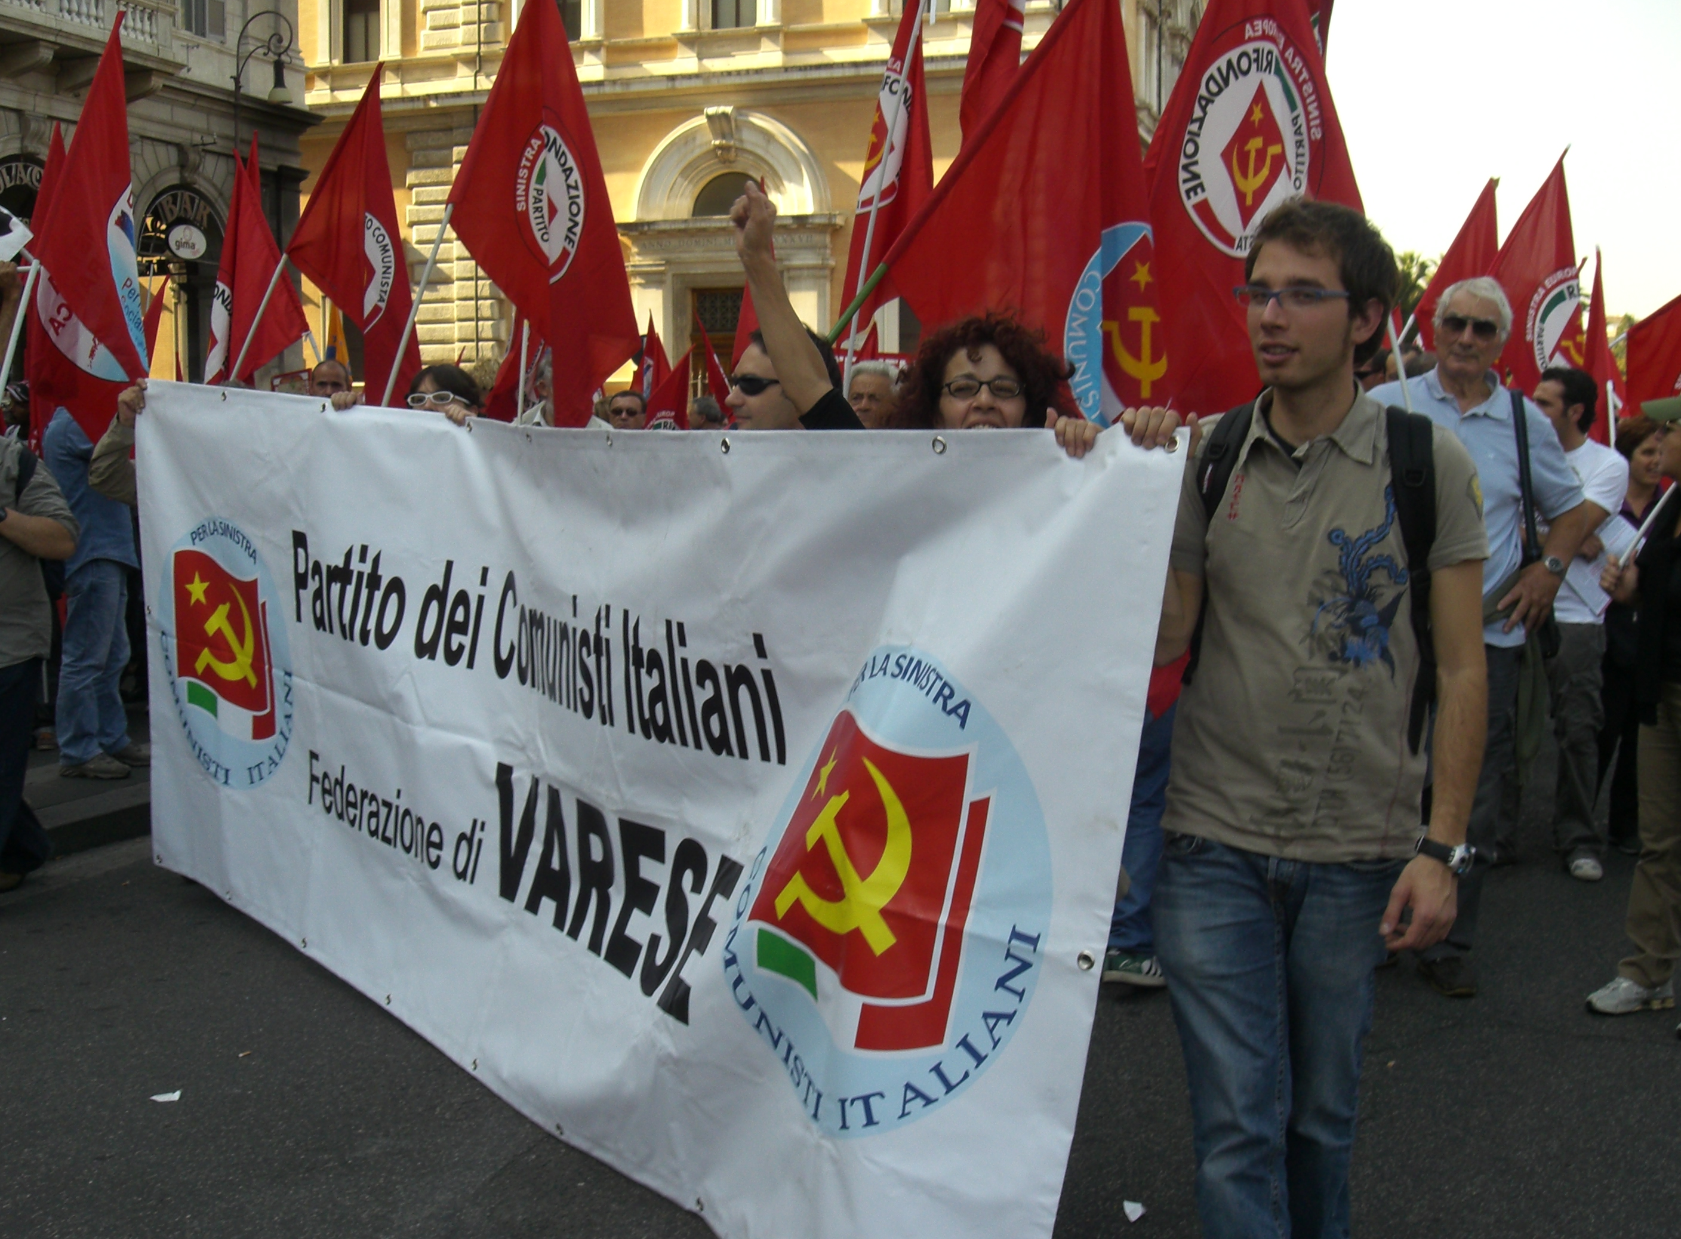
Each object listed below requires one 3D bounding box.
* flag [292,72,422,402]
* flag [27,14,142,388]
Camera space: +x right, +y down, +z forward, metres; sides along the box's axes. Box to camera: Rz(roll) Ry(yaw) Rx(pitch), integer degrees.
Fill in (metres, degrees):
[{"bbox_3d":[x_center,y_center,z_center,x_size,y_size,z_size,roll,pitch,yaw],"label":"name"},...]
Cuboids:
[{"bbox_3d":[-1.867,-1.463,7.100,0.500,1.300,0.300,1,6,11],"label":"flag"},{"bbox_3d":[-2.412,-1.342,5.900,0.400,1.170,0.300,2,6,17],"label":"flag"}]

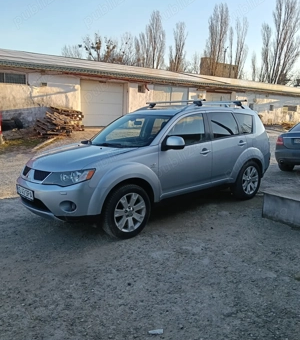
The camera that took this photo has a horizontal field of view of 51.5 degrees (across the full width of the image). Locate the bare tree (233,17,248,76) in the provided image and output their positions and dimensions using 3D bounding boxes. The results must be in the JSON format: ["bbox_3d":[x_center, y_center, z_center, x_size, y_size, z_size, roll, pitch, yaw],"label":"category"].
[{"bbox_3d":[15.095,-17.350,53.757,2.690,16.800,2.690,3,11,15],"label":"bare tree"}]

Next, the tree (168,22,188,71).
[{"bbox_3d":[4.766,-17.349,54.554,3.410,16.260,3.410,2,11,5],"label":"tree"}]

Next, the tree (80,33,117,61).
[{"bbox_3d":[-6.523,-11.904,39.979,4.520,10.610,4.520,-1,11,-9],"label":"tree"}]

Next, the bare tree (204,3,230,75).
[{"bbox_3d":[10.724,-17.746,51.587,4.170,18.270,4.170,3,11,11],"label":"bare tree"}]

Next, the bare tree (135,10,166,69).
[{"bbox_3d":[-0.023,-17.713,52.647,5.250,17.550,5.250,1,11,0],"label":"bare tree"}]

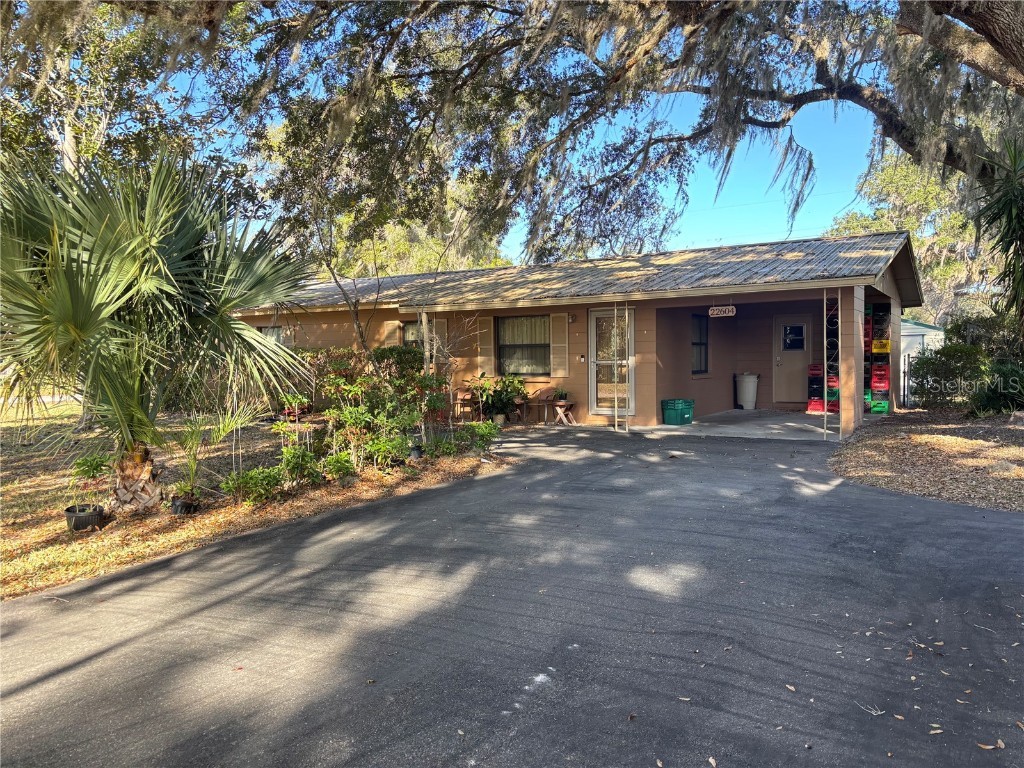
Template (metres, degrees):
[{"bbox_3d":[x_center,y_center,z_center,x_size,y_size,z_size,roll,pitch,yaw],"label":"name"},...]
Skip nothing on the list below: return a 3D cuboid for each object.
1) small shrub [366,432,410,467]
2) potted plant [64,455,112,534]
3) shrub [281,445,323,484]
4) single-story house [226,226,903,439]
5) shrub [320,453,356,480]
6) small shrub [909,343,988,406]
[{"bbox_3d":[-1.644,0.862,10.055,0.551,0.435,0.500,-1,2,-9],"label":"small shrub"},{"bbox_3d":[-3.673,0.928,6.638,0.337,0.660,0.350,-2,2,-29],"label":"potted plant"},{"bbox_3d":[-2.482,0.934,9.053,0.463,0.425,0.440,-1,2,-15],"label":"shrub"},{"bbox_3d":[0.530,-1.218,19.449,16.850,3.800,9.000,0,2,32],"label":"single-story house"},{"bbox_3d":[-2.115,0.989,9.365,0.415,0.290,0.380,-1,2,-13],"label":"shrub"},{"bbox_3d":[10.596,-0.204,18.663,1.639,1.565,1.700,0,2,30],"label":"small shrub"}]

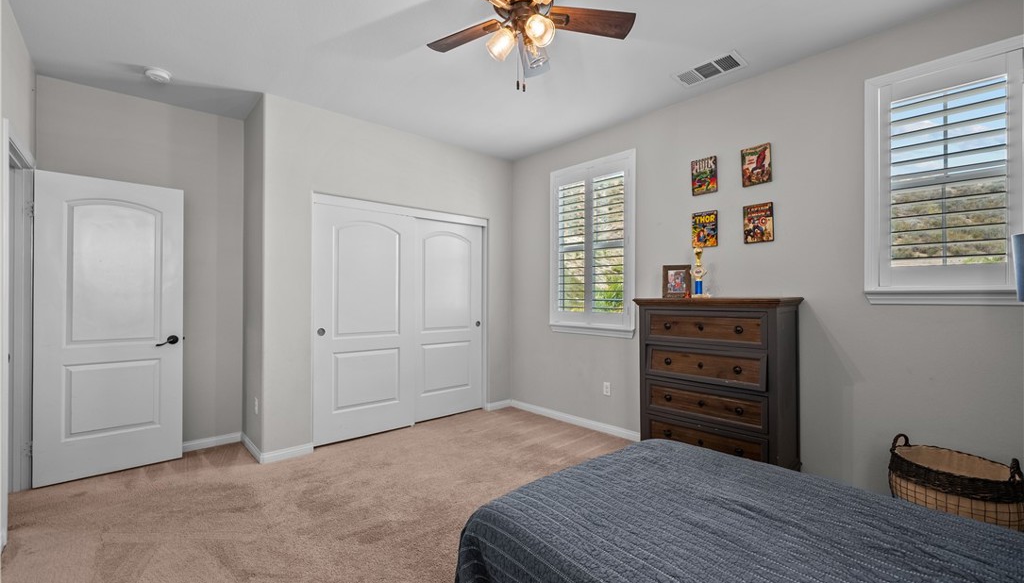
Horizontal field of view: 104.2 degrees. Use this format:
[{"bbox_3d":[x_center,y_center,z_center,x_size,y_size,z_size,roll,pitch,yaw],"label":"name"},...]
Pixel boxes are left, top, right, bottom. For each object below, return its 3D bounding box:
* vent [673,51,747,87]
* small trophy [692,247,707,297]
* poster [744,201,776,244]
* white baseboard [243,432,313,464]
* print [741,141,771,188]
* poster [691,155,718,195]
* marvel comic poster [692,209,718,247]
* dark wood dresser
[{"bbox_3d":[1.336,-1.487,2.704,0.238,0.025,0.402,0,0,-44],"label":"vent"},{"bbox_3d":[1.362,-0.137,2.885,0.102,0.366,0.082,0,0,37],"label":"small trophy"},{"bbox_3d":[1.709,-0.468,2.757,0.016,0.263,0.183,0,0,-44],"label":"poster"},{"bbox_3d":[-1.967,1.260,3.325,0.363,0.082,0.650,0,0,-39],"label":"white baseboard"},{"bbox_3d":[1.701,-0.873,2.767,0.016,0.271,0.182,0,0,-44],"label":"print"},{"bbox_3d":[1.459,-0.871,3.016,0.016,0.270,0.183,0,0,-44],"label":"poster"},{"bbox_3d":[1.460,-0.468,3.012,0.016,0.268,0.180,0,0,-44],"label":"marvel comic poster"},{"bbox_3d":[1.393,0.672,2.766,0.422,1.254,0.934,0,0,-44],"label":"dark wood dresser"}]

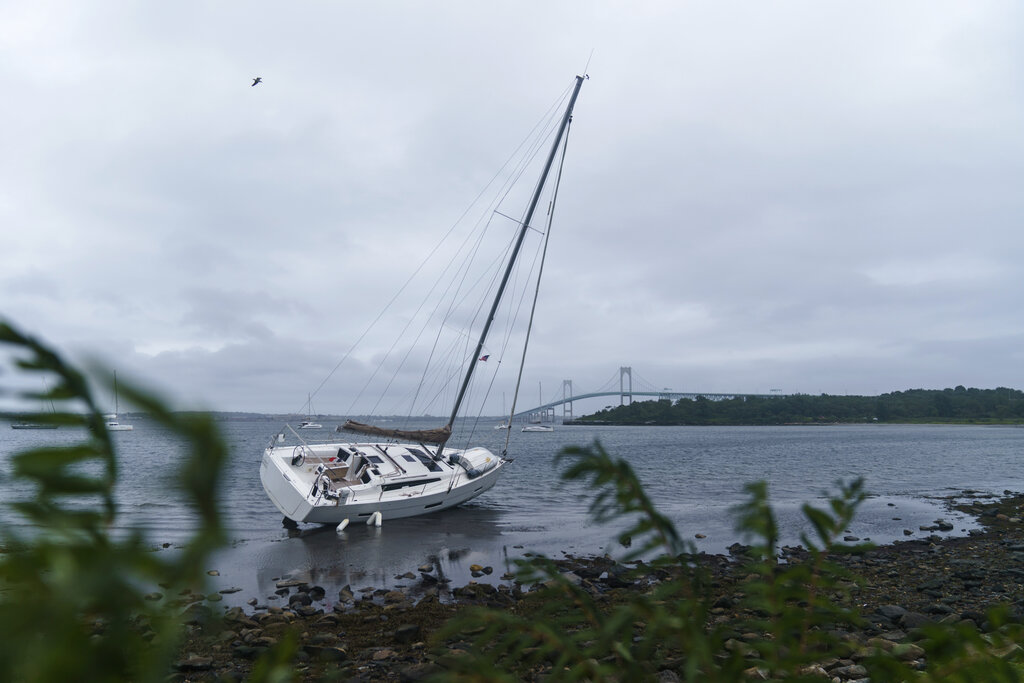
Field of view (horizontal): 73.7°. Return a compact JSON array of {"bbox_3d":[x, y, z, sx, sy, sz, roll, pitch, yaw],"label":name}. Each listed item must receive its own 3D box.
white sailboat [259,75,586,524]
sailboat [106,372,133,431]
[{"bbox_3d":[-1.186,-1.400,27.040,4.050,18.928,11.950,31,15,39],"label":"white sailboat"},{"bbox_3d":[-129.747,19.584,223.091,12.000,19.900,6.400,3,-7,-24],"label":"sailboat"}]

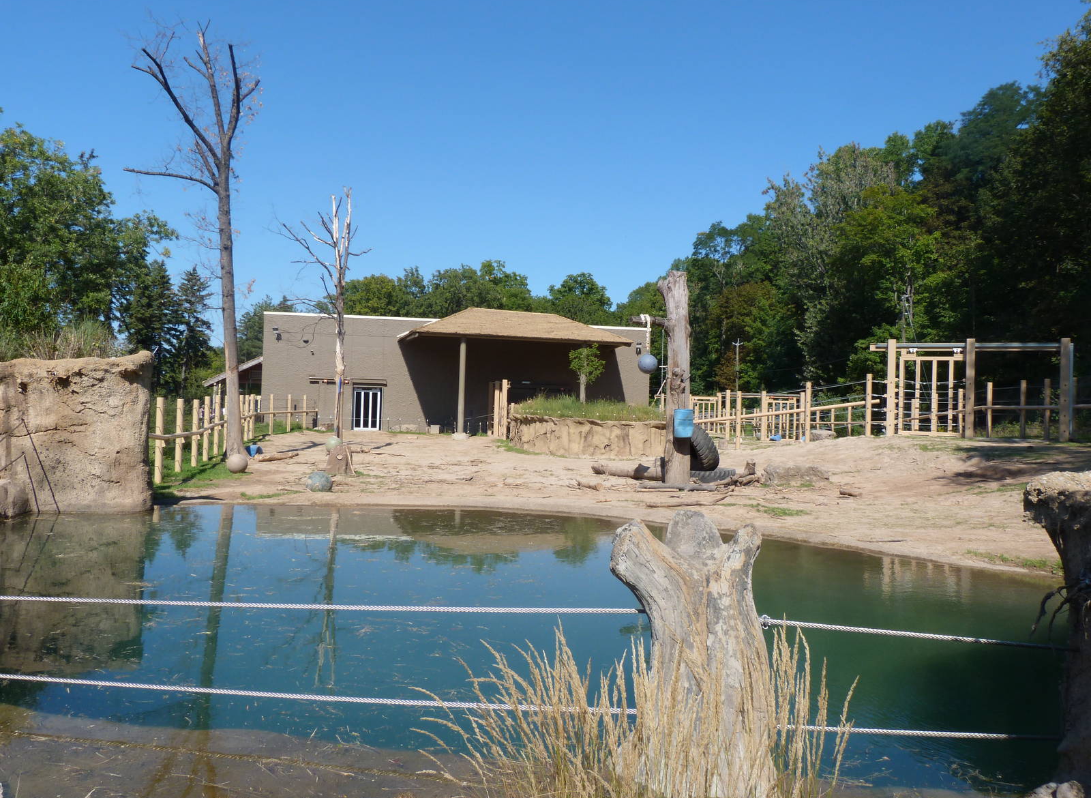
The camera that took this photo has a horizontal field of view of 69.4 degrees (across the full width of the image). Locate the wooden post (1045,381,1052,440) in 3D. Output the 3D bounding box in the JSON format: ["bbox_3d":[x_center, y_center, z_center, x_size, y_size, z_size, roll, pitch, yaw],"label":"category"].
[{"bbox_3d":[19.460,0.445,30.500,0.210,2.420,0.210,2,0,24],"label":"wooden post"}]

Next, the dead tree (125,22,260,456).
[{"bbox_3d":[-15.582,-6.960,34.500,5.400,18.800,5.000,2,-1,-25],"label":"dead tree"}]

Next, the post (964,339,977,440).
[{"bbox_3d":[15.994,-0.418,29.700,0.300,3.760,0.300,2,0,24],"label":"post"}]

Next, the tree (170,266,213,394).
[{"bbox_3d":[-37.793,-6.242,83.977,5.000,15.600,5.000,2,0,0],"label":"tree"}]

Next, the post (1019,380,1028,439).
[{"bbox_3d":[18.571,0.407,30.600,0.210,2.300,0.210,1,-1,31],"label":"post"}]

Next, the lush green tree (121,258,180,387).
[{"bbox_3d":[-49.456,-7.474,98.000,7.200,19.500,7.000,2,-1,-27],"label":"lush green tree"}]

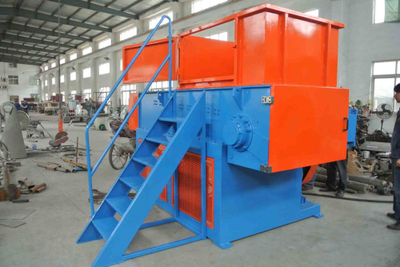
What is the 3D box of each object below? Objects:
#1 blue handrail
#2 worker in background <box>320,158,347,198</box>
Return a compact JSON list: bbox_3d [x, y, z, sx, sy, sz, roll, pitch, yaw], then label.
[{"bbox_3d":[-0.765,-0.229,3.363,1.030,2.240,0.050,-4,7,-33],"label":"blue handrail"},{"bbox_3d":[2.065,0.128,4.760,0.380,1.690,0.480,-4,7,-33],"label":"worker in background"}]

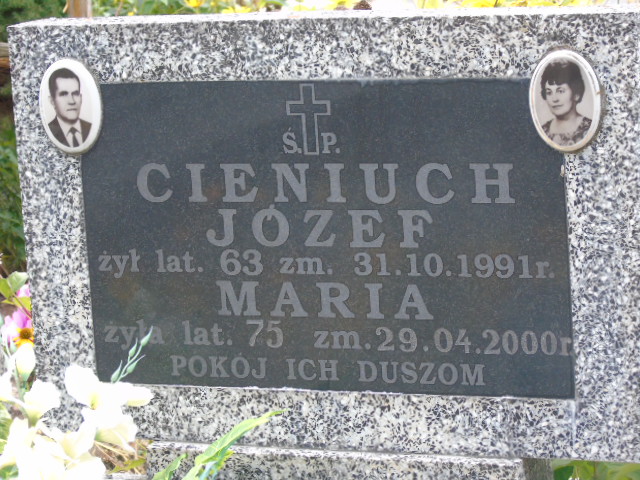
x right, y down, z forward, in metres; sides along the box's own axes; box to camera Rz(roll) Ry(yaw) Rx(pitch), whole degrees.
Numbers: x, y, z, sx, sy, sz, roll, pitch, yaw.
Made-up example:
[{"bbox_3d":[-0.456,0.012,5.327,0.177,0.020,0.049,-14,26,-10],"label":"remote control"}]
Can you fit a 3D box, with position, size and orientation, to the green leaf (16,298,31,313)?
[{"bbox_3d":[-0.380,0.083,3.370,0.024,0.020,0.012,-5,11,-6],"label":"green leaf"}]

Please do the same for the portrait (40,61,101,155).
[{"bbox_3d":[-0.300,-0.160,3.150,0.082,0.114,0.012,1,9,22],"label":"portrait"}]

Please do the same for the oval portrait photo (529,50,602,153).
[{"bbox_3d":[0.273,-0.155,2.921,0.082,0.114,0.012,1,9,22],"label":"oval portrait photo"}]

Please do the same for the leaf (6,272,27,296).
[{"bbox_3d":[-0.388,0.055,3.370,0.028,0.030,0.014,-5,11,-6],"label":"leaf"}]

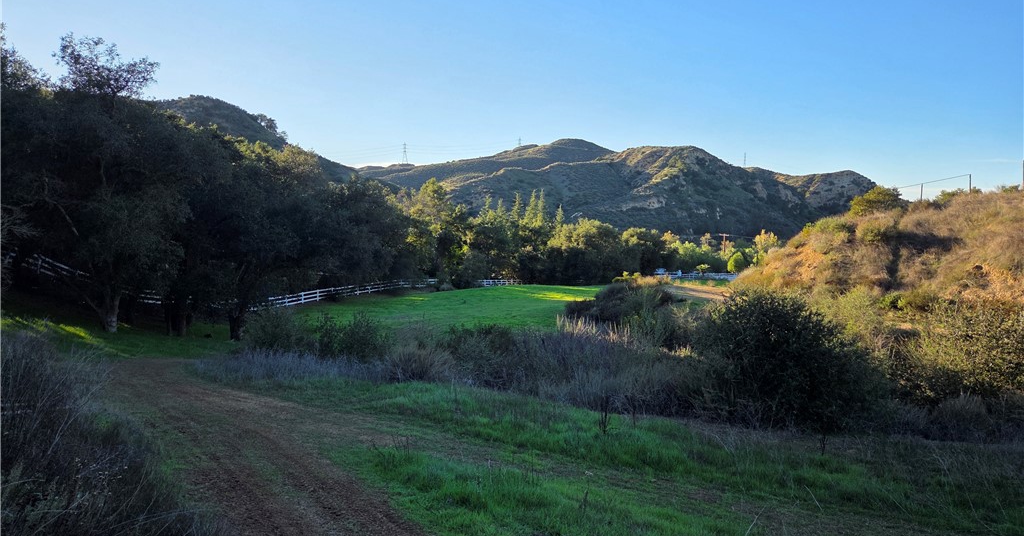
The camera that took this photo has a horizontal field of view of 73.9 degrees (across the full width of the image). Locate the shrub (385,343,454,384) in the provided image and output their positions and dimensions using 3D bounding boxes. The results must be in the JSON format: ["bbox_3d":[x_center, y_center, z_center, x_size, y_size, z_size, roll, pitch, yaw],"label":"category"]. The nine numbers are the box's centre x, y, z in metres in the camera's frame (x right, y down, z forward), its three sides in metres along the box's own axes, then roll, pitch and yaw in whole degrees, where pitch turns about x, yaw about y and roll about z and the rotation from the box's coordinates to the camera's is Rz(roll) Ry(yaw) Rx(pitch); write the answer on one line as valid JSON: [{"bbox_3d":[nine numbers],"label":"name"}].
[{"bbox_3d":[-2.110,2.160,15.500,1.580,0.950,1.400,0,0,0],"label":"shrub"}]

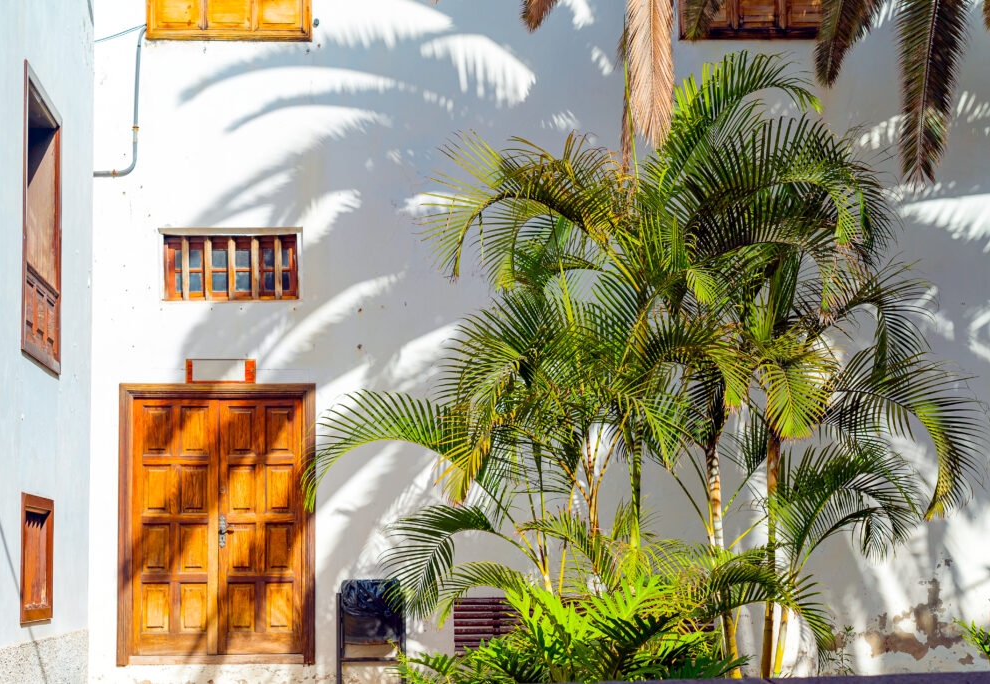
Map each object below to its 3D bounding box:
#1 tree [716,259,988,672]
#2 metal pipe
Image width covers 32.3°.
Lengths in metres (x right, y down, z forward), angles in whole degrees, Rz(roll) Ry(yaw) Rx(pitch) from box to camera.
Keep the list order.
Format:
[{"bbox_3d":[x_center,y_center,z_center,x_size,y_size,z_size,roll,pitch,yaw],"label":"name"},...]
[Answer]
[{"bbox_3d":[2.395,0.867,11.700,1.960,2.933,1.700,0,-2,0],"label":"tree"},{"bbox_3d":[-2.934,-1.871,13.342,0.406,1.188,0.060,0,-2,0],"label":"metal pipe"}]

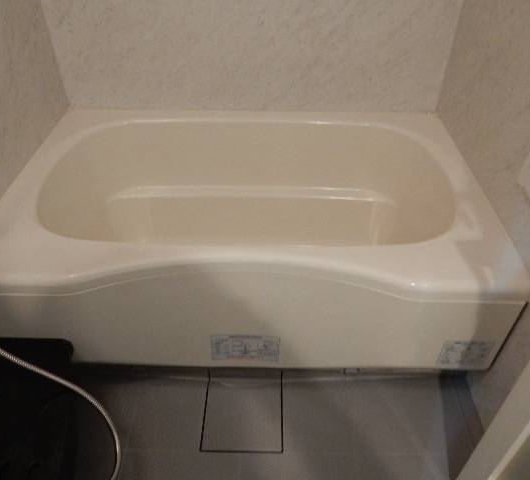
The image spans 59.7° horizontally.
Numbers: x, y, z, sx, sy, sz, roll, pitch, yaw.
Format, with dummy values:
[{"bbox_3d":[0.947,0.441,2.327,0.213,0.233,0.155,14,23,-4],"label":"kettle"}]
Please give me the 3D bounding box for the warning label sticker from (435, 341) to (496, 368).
[{"bbox_3d":[0.469,0.271,1.087,0.112,0.102,0.006,1,42,1],"label":"warning label sticker"}]

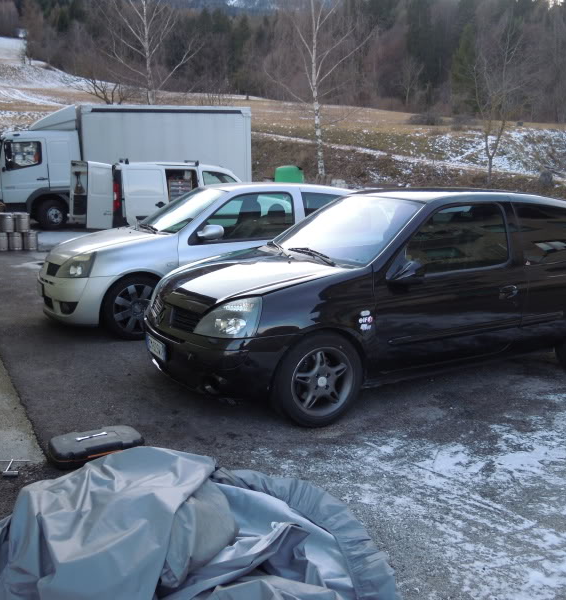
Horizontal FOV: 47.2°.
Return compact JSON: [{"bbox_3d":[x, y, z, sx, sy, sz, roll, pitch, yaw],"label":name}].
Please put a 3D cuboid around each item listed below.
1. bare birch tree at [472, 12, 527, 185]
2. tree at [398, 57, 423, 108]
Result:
[{"bbox_3d":[11.462,-10.544,34.259,2.900,8.720,2.900,1,10,0],"label":"bare birch tree"},{"bbox_3d":[22.659,-38.653,115.000,4.621,9.334,4.621,1,10,0],"label":"tree"}]

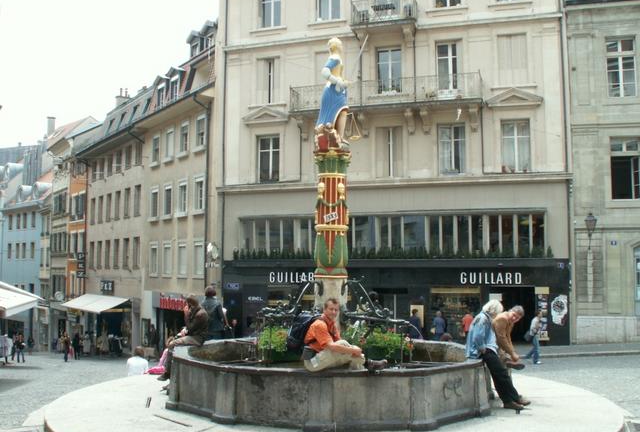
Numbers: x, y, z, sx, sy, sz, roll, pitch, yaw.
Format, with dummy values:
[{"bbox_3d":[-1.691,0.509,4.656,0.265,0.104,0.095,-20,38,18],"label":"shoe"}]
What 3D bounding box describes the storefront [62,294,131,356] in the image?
[{"bbox_3d":[-13.563,6.452,38.536,1.800,3.200,8.200,4,-7,-36],"label":"storefront"}]

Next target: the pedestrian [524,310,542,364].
[{"bbox_3d":[6.810,3.870,20.511,0.620,1.700,0.500,-1,-6,7],"label":"pedestrian"}]

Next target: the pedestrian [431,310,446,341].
[{"bbox_3d":[4.515,4.461,24.470,0.520,1.720,0.350,-1,-6,14],"label":"pedestrian"}]

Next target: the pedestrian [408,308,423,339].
[{"bbox_3d":[3.624,4.405,24.476,0.500,1.720,0.350,-1,-6,14],"label":"pedestrian"}]

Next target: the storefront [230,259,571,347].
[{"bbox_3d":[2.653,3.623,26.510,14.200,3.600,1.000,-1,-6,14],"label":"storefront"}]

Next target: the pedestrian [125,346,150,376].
[{"bbox_3d":[-3.563,3.128,12.643,0.500,1.100,0.750,2,-6,-20],"label":"pedestrian"}]

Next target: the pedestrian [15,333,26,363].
[{"bbox_3d":[-16.779,7.428,36.222,0.500,1.680,0.400,2,-6,-17],"label":"pedestrian"}]

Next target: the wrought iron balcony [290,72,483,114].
[{"bbox_3d":[2.673,-4.965,26.885,7.824,1.206,1.000,-1,-6,14],"label":"wrought iron balcony"}]

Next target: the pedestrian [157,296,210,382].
[{"bbox_3d":[-2.127,1.907,10.157,0.760,1.360,0.500,0,-6,3],"label":"pedestrian"}]

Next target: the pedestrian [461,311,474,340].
[{"bbox_3d":[5.483,4.377,23.977,0.500,1.660,0.350,-1,-6,14],"label":"pedestrian"}]

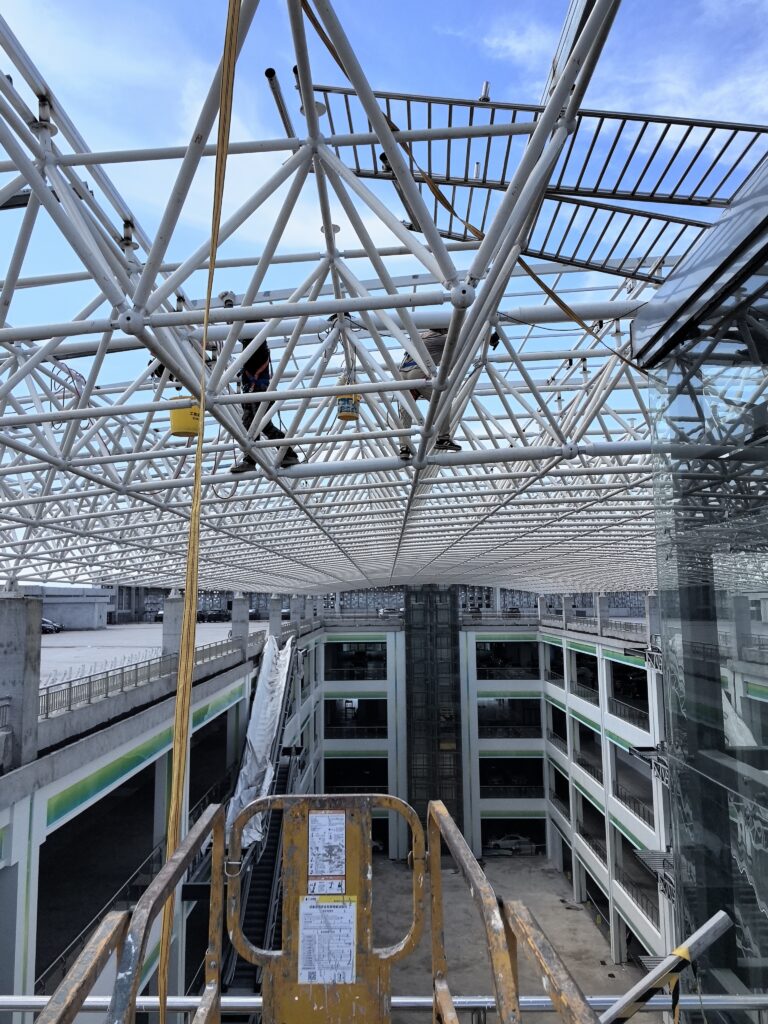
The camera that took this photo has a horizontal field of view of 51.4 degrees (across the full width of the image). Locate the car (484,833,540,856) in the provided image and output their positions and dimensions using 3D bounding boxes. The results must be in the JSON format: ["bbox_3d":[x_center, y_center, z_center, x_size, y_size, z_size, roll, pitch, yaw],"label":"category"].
[{"bbox_3d":[13.660,35.394,85.607,4.700,1.450,1.820,0,-6,0],"label":"car"}]

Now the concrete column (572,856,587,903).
[{"bbox_3d":[17.414,32.432,71.411,0.946,4.200,0.913,0,-6,0],"label":"concrete column"}]

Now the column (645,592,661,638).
[{"bbox_3d":[17.103,6.846,50.634,0.697,3.121,0.896,0,-6,0],"label":"column"}]

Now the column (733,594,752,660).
[{"bbox_3d":[17.051,5.497,38.357,0.664,3.121,0.896,0,-6,0],"label":"column"}]

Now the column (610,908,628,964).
[{"bbox_3d":[17.378,31.082,59.126,0.946,4.200,0.896,0,-6,0],"label":"column"}]

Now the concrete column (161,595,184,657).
[{"bbox_3d":[-6.920,4.404,26.540,0.664,2.988,0.896,0,-6,0],"label":"concrete column"}]

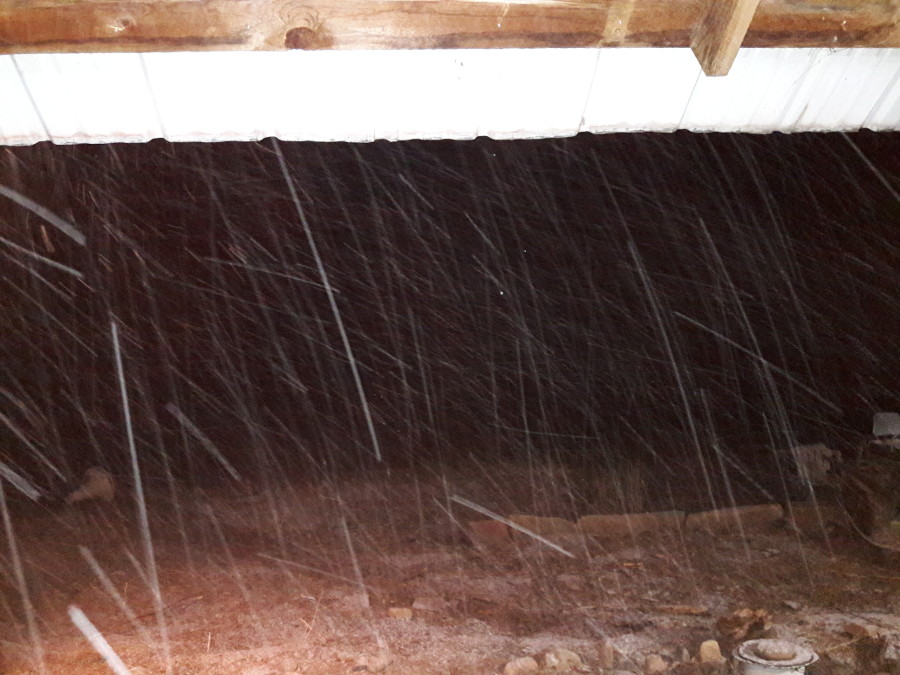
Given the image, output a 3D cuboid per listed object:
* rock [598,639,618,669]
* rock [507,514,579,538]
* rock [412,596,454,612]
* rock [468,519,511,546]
[{"bbox_3d":[0.827,1.648,3.800,0.079,0.122,0.095,-2,-4,0],"label":"rock"},{"bbox_3d":[0.772,1.569,6.050,0.559,0.141,0.220,-2,-4,0],"label":"rock"},{"bbox_3d":[-0.103,1.686,4.600,0.265,0.060,0.140,-2,-4,0],"label":"rock"},{"bbox_3d":[0.322,1.605,6.000,0.334,0.180,0.220,-2,-4,0],"label":"rock"}]

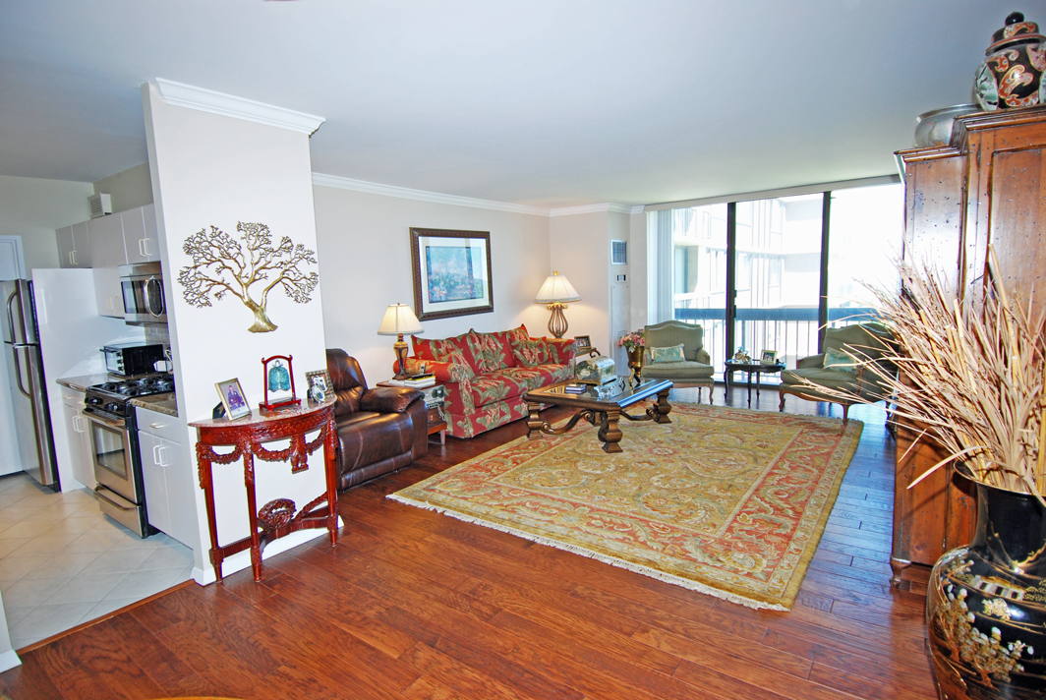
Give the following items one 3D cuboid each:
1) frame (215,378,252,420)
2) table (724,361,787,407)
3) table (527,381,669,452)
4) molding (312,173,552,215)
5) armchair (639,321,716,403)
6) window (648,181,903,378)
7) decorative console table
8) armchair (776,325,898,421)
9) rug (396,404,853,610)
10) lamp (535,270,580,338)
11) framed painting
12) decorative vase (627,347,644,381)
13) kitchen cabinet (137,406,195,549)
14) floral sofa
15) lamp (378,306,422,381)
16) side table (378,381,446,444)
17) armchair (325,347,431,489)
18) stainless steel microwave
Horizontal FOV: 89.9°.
[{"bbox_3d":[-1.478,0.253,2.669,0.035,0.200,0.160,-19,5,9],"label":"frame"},{"bbox_3d":[2.821,0.383,6.383,0.700,0.440,0.500,3,9,36],"label":"table"},{"bbox_3d":[0.769,0.598,5.137,1.000,0.450,1.060,4,9,39],"label":"table"},{"bbox_3d":[-0.820,-1.686,5.873,0.090,0.105,3.700,4,9,39],"label":"molding"},{"bbox_3d":[1.986,0.118,6.702,0.820,0.950,0.780,0,8,16],"label":"armchair"},{"bbox_3d":[3.145,-0.748,6.974,3.250,2.450,0.120,3,9,36],"label":"window"},{"bbox_3d":[-1.294,0.774,2.937,0.310,0.870,0.850,3,9,36],"label":"decorative console table"},{"bbox_3d":[3.326,0.204,5.562,0.780,0.960,0.740,-5,8,-24],"label":"armchair"},{"bbox_3d":[1.211,0.879,4.525,2.660,0.012,3.700,3,9,36],"label":"rug"},{"bbox_3d":[0.460,-0.513,7.162,0.580,0.980,0.580,-1,7,4],"label":"lamp"},{"bbox_3d":[-0.811,-0.910,6.283,0.050,1.030,1.350,3,9,36],"label":"framed painting"},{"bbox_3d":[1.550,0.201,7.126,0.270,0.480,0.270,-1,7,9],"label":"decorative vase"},{"bbox_3d":[-1.902,0.746,3.310,0.750,0.860,0.620,3,9,36],"label":"kitchen cabinet"},{"bbox_3d":[-0.317,0.295,6.047,0.920,0.900,1.940,4,9,39],"label":"floral sofa"},{"bbox_3d":[-1.162,-0.081,5.069,0.390,0.730,0.390,-3,7,-12],"label":"lamp"},{"bbox_3d":[-1.050,0.623,5.059,0.550,0.600,0.400,3,9,36],"label":"side table"},{"bbox_3d":[-1.502,0.497,4.434,0.960,0.970,1.000,4,9,39],"label":"armchair"},{"bbox_3d":[-2.496,-0.402,3.743,0.760,0.420,0.390,3,9,36],"label":"stainless steel microwave"}]

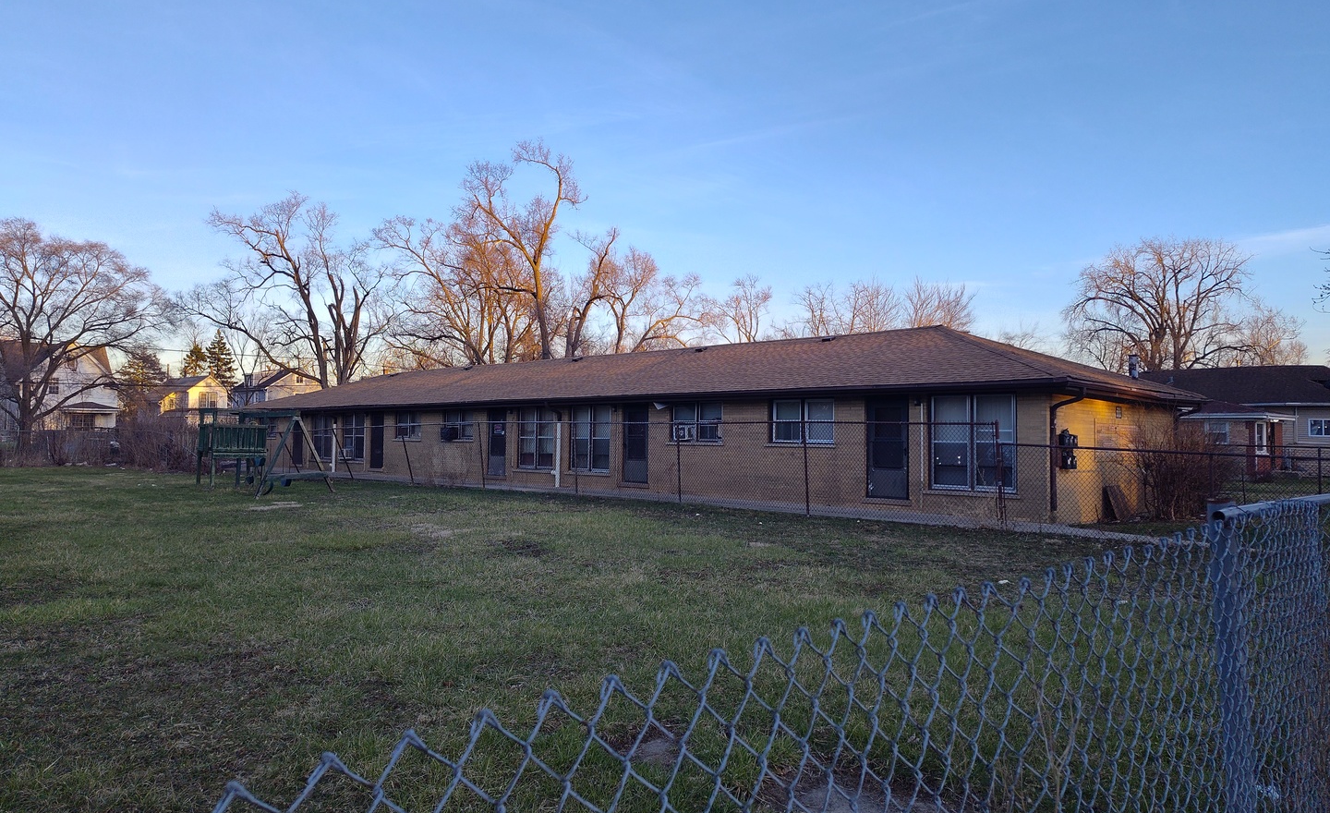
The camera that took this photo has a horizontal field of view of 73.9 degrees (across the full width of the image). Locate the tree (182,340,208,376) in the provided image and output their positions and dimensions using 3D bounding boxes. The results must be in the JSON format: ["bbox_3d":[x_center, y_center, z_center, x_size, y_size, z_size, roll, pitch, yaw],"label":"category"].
[{"bbox_3d":[-59.656,-1.658,112.115,4.300,13.391,4.300,2,-3,-28],"label":"tree"}]

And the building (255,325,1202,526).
[{"bbox_3d":[-3.083,0.420,31.679,37.100,4.370,9.380,-1,-3,44],"label":"building"}]

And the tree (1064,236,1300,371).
[{"bbox_3d":[36.448,-3.803,62.206,16.052,16.343,16.052,-1,-3,30],"label":"tree"}]

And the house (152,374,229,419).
[{"bbox_3d":[-48.248,0.551,88.204,8.800,7.380,6.200,-1,-3,44],"label":"house"}]

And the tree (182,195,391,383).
[{"bbox_3d":[-24.737,-5.354,58.189,13.639,17.429,13.639,2,-2,-23],"label":"tree"}]

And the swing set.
[{"bbox_3d":[-10.405,1.097,22.488,5.200,2.080,1.950,-1,-3,44],"label":"swing set"}]

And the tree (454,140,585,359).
[{"bbox_3d":[-8.490,-5.997,51.280,7.496,18.611,7.496,1,-2,-9],"label":"tree"}]

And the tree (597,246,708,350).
[{"bbox_3d":[-0.806,-3.170,55.204,7.049,13.486,7.049,1,-2,-1],"label":"tree"}]

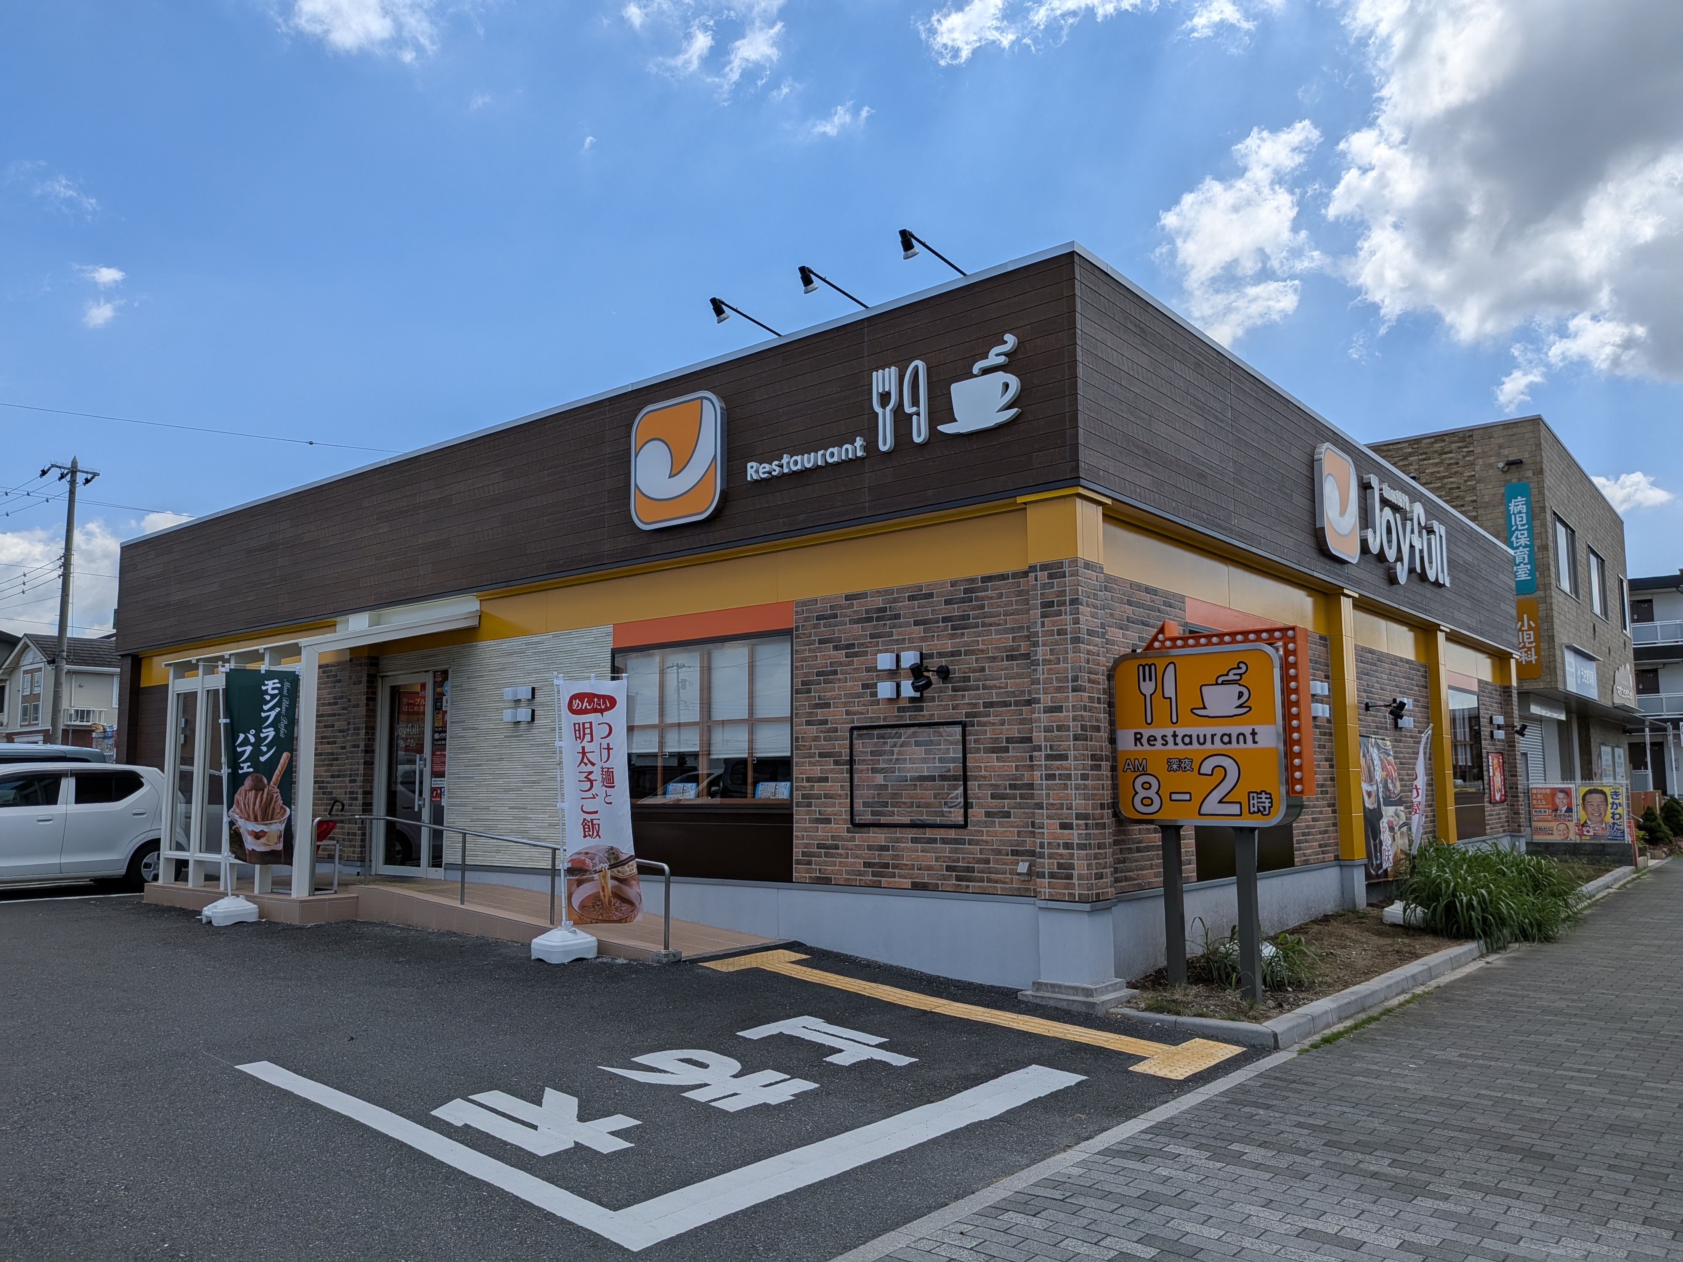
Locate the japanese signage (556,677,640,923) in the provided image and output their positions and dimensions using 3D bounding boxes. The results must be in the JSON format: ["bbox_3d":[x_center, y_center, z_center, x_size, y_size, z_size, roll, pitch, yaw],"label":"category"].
[{"bbox_3d":[-1.852,1.291,8.883,0.070,1.820,0.600,-10,-9,43],"label":"japanese signage"}]

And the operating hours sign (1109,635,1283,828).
[{"bbox_3d":[2.407,0.696,7.726,1.130,1.160,0.290,-6,-9,39],"label":"operating hours sign"}]

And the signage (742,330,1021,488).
[{"bbox_3d":[0.238,-1.631,8.775,2.600,0.680,0.070,-6,-9,39],"label":"signage"}]

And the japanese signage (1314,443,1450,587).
[{"bbox_3d":[6.300,-1.081,13.327,0.100,1.160,5.050,-6,-9,39],"label":"japanese signage"}]

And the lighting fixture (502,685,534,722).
[{"bbox_3d":[-3.255,0.752,11.811,0.370,0.335,0.110,-6,-9,39],"label":"lighting fixture"}]

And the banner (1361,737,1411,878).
[{"bbox_3d":[6.121,1.967,13.044,0.060,1.560,1.800,-6,-9,39],"label":"banner"}]

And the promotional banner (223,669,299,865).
[{"bbox_3d":[-5.569,1.306,11.193,0.600,1.800,0.070,1,-9,-38],"label":"promotional banner"}]

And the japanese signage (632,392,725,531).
[{"bbox_3d":[-1.428,-1.456,10.138,1.150,1.130,0.090,-6,-9,39],"label":"japanese signage"}]

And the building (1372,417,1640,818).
[{"bbox_3d":[14.035,0.952,28.744,8.000,8.250,12.400,-6,-9,39],"label":"building"}]

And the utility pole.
[{"bbox_3d":[-27.105,-0.010,40.447,0.900,12.500,1.500,-6,-9,39],"label":"utility pole"}]

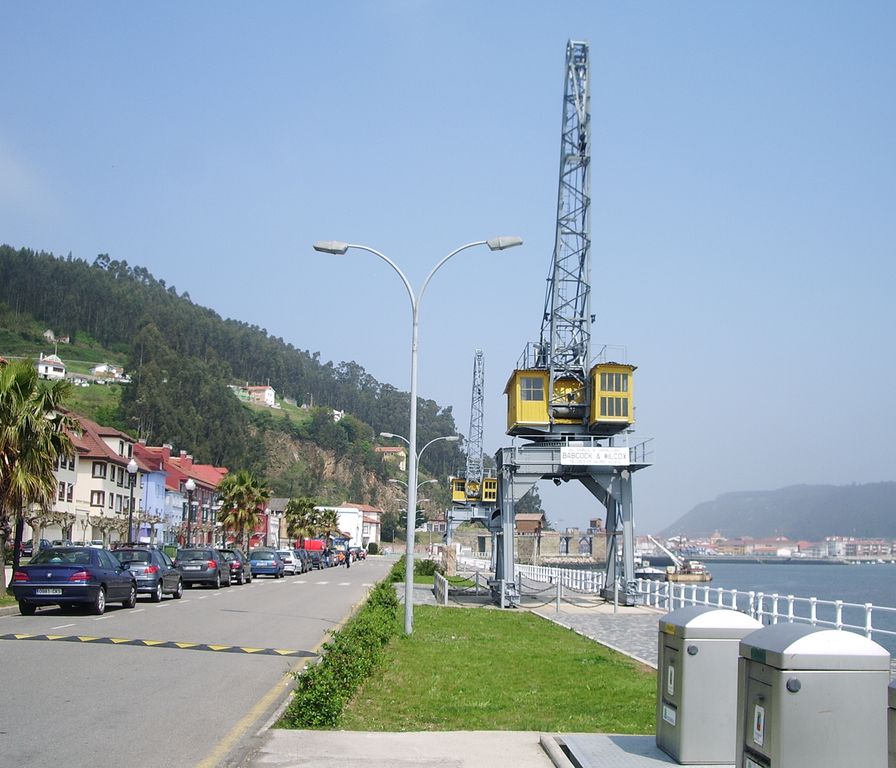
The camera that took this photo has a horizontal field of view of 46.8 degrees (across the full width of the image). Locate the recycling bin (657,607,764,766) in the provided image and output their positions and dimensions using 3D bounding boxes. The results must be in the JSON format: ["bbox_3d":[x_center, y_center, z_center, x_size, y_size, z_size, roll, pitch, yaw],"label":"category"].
[{"bbox_3d":[2.156,2.446,8.551,0.670,1.200,0.680,1,-9,-2],"label":"recycling bin"}]

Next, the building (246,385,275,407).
[{"bbox_3d":[-76.758,5.049,425.000,9.000,7.900,8.000,-2,-10,17],"label":"building"}]

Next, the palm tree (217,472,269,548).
[{"bbox_3d":[-13.237,8.843,67.019,3.400,6.400,3.400,1,-9,-2],"label":"palm tree"}]

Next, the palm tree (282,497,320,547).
[{"bbox_3d":[-14.821,14.824,104.513,3.500,6.600,3.500,1,-9,-2],"label":"palm tree"}]

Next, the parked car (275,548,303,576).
[{"bbox_3d":[-10.069,11.078,64.182,1.696,1.442,4.215,1,-9,-2],"label":"parked car"}]

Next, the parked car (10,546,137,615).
[{"bbox_3d":[-8.287,4.449,23.590,1.766,1.411,4.601,1,-9,-2],"label":"parked car"}]

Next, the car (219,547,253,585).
[{"bbox_3d":[-9.415,7.889,44.730,1.685,1.446,3.939,1,-9,-2],"label":"car"}]

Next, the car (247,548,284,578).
[{"bbox_3d":[-9.537,9.539,54.875,1.680,1.500,4.000,1,-9,-2],"label":"car"}]

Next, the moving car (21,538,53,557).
[{"bbox_3d":[-33.303,13.346,84.000,1.720,1.430,4.150,1,-9,-2],"label":"moving car"}]

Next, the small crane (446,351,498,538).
[{"bbox_3d":[2.174,6.908,89.686,4.800,18.700,7.200,1,-9,-2],"label":"small crane"}]

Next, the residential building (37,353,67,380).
[{"bbox_3d":[-139.774,-5.817,365.000,9.300,8.800,7.600,7,-11,-34],"label":"residential building"}]

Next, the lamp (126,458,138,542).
[{"bbox_3d":[-11.987,5.179,39.275,0.450,4.750,0.450,1,-9,-2],"label":"lamp"}]

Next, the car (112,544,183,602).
[{"bbox_3d":[-8.537,5.348,29.177,1.666,1.442,3.867,1,-9,-2],"label":"car"}]

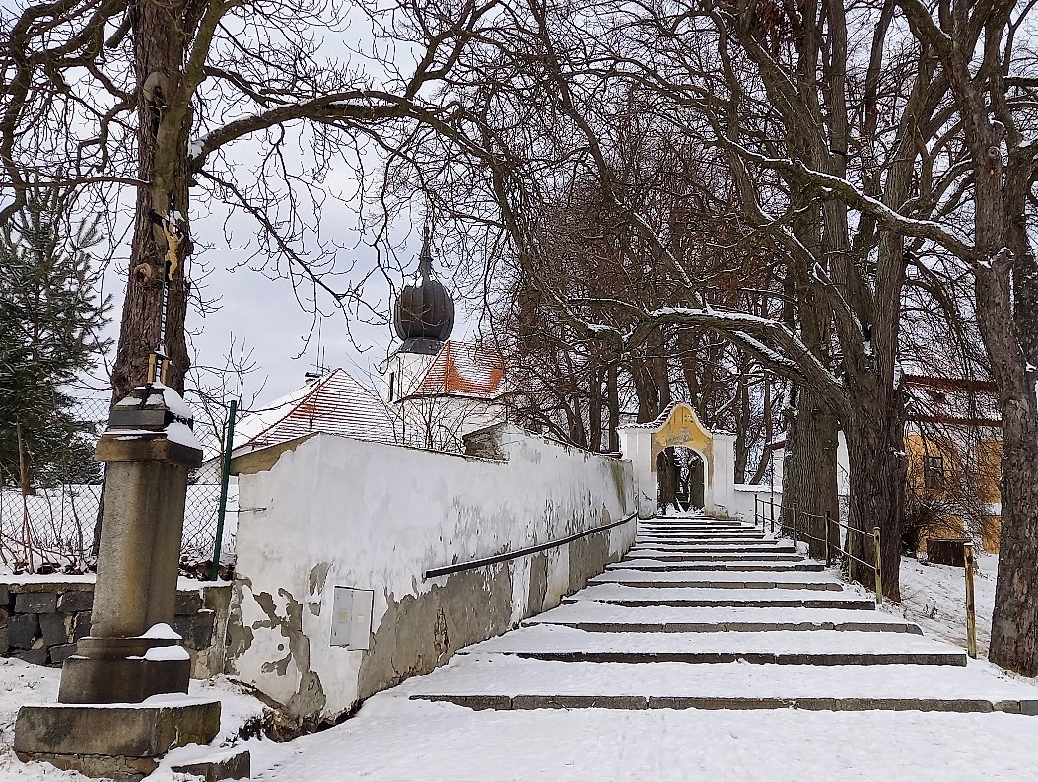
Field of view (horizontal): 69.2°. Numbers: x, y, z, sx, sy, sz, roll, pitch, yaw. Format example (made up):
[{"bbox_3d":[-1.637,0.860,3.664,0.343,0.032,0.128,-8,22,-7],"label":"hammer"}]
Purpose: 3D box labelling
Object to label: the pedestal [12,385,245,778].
[{"bbox_3d":[-2.358,1.097,4.732,0.840,2.180,0.840,0,-9,6],"label":"pedestal"}]

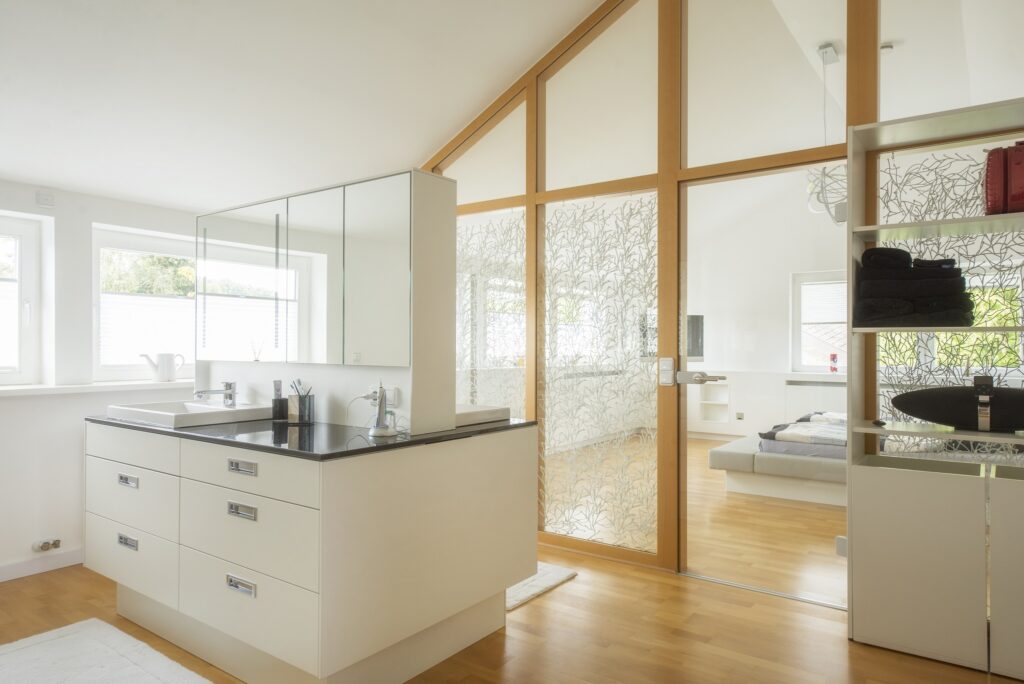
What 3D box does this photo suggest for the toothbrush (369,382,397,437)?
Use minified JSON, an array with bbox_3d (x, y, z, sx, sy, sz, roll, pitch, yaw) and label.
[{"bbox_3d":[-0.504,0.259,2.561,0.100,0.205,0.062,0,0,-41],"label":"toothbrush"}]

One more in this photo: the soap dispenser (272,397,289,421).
[{"bbox_3d":[-1.065,0.312,3.042,0.071,0.100,0.071,0,0,36],"label":"soap dispenser"}]

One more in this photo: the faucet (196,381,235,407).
[{"bbox_3d":[-1.405,0.249,3.100,0.048,0.113,0.195,0,0,36],"label":"faucet"}]

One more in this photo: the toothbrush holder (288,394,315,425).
[{"bbox_3d":[-0.939,0.299,2.915,0.080,0.126,0.079,0,0,36],"label":"toothbrush holder"}]

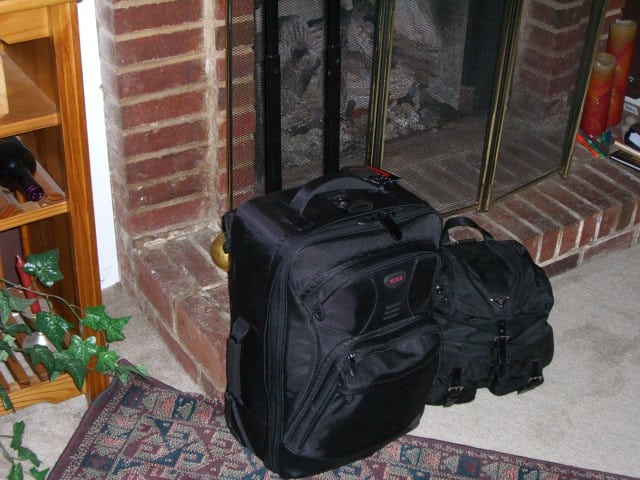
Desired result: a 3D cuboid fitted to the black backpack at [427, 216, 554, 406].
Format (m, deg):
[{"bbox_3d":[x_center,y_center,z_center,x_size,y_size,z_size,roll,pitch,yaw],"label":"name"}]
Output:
[{"bbox_3d":[0.334,0.158,2.146,0.270,0.310,0.170,-6,32,-13],"label":"black backpack"}]

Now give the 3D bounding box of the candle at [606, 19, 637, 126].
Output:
[{"bbox_3d":[0.870,-0.488,2.982,0.075,0.300,0.075,-7,32,-14],"label":"candle"}]

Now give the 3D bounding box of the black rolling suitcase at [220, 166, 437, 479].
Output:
[{"bbox_3d":[0.015,0.173,2.102,0.353,0.537,0.238,-14,38,-23],"label":"black rolling suitcase"}]

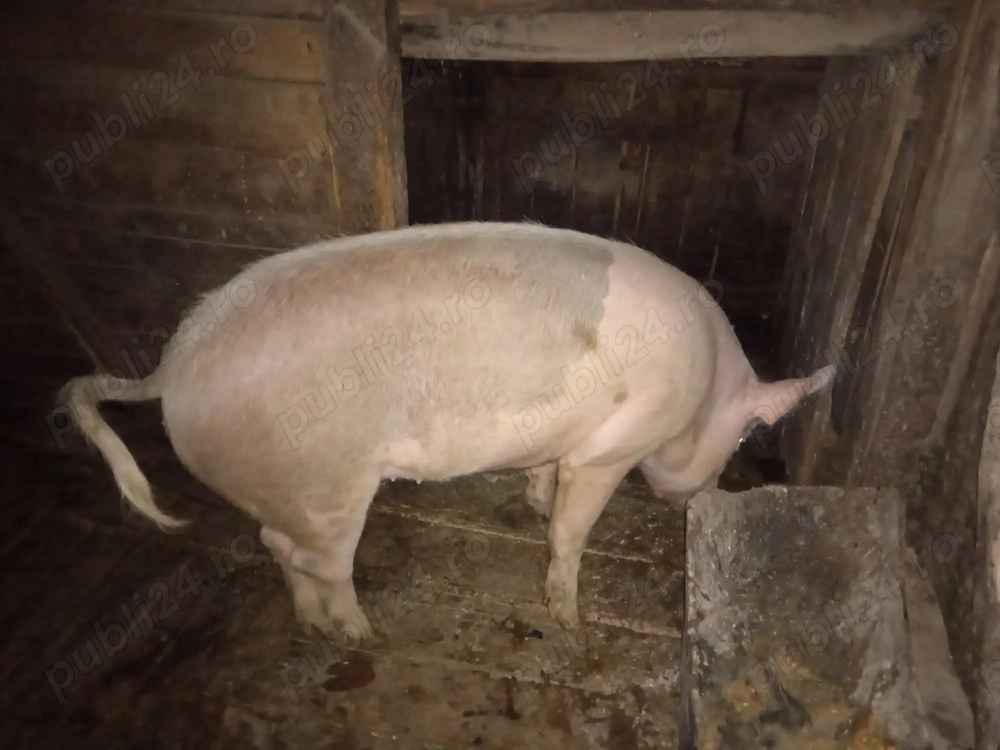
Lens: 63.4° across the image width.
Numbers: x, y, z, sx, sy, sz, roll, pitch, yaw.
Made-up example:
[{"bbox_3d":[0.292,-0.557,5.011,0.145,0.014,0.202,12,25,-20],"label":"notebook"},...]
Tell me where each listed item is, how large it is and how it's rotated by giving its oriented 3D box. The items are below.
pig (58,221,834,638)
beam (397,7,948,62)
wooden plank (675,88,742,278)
[{"bbox_3d":[-0.088,0.099,1.567,1.413,0.812,0.388,-3,29,-9],"label":"pig"},{"bbox_3d":[0.304,-0.678,1.607,1.051,0.088,0.090,5,29,13],"label":"beam"},{"bbox_3d":[0.670,-0.598,2.616,0.107,0.632,0.025,8,29,12],"label":"wooden plank"}]

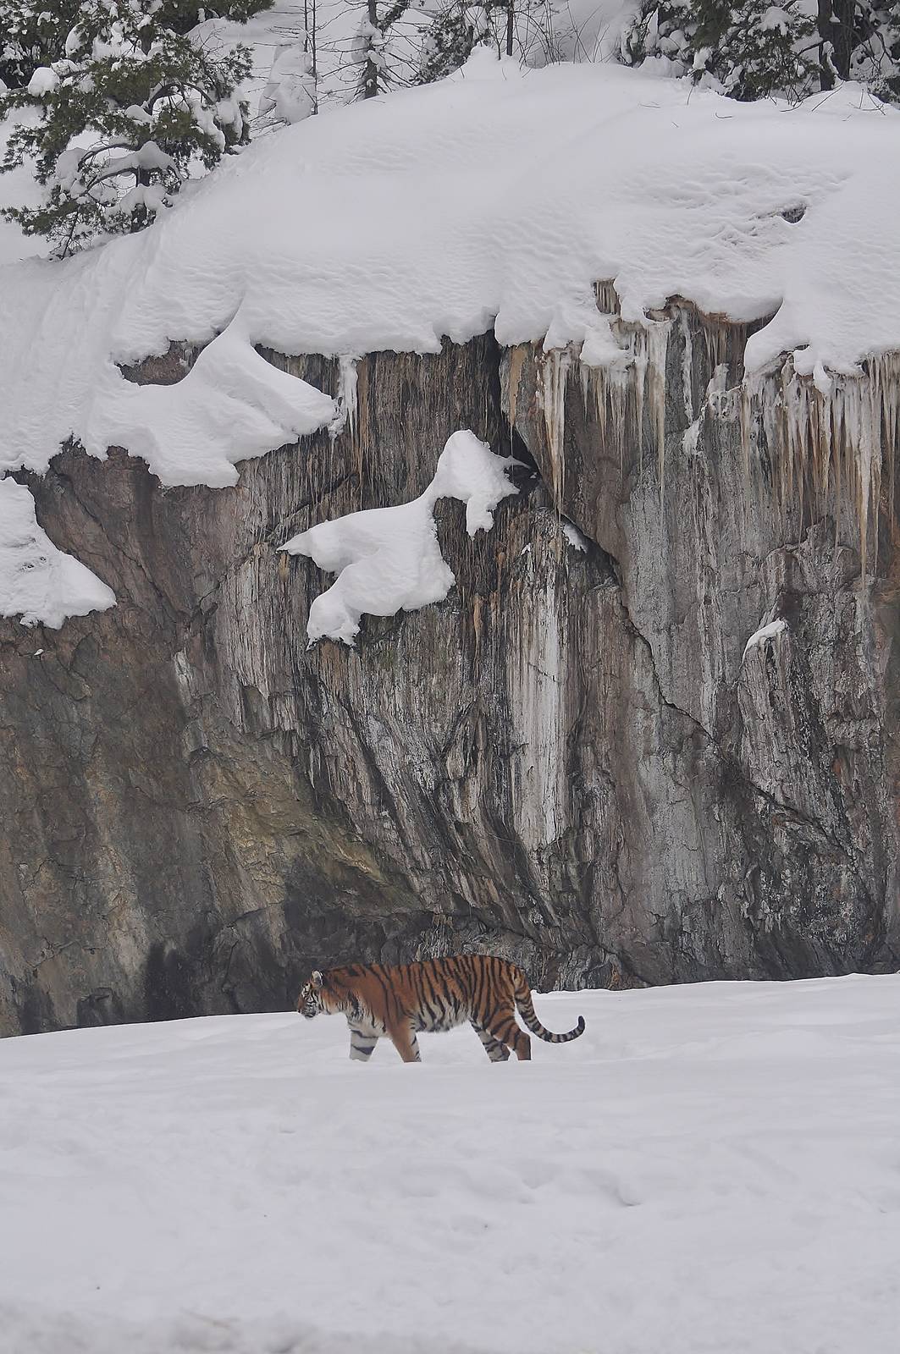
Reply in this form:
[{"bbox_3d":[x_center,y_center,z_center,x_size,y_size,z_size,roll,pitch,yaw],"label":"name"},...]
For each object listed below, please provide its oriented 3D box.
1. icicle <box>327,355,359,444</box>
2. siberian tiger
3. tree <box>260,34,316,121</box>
[{"bbox_3d":[-0.919,-2.415,38.000,0.270,0.760,0.200,0,-2,0],"label":"icicle"},{"bbox_3d":[-0.069,2.584,33.500,2.200,0.930,0.480,0,-1,0],"label":"siberian tiger"},{"bbox_3d":[-1.644,-6.057,44.500,0.600,0.920,0.600,0,-2,0],"label":"tree"}]

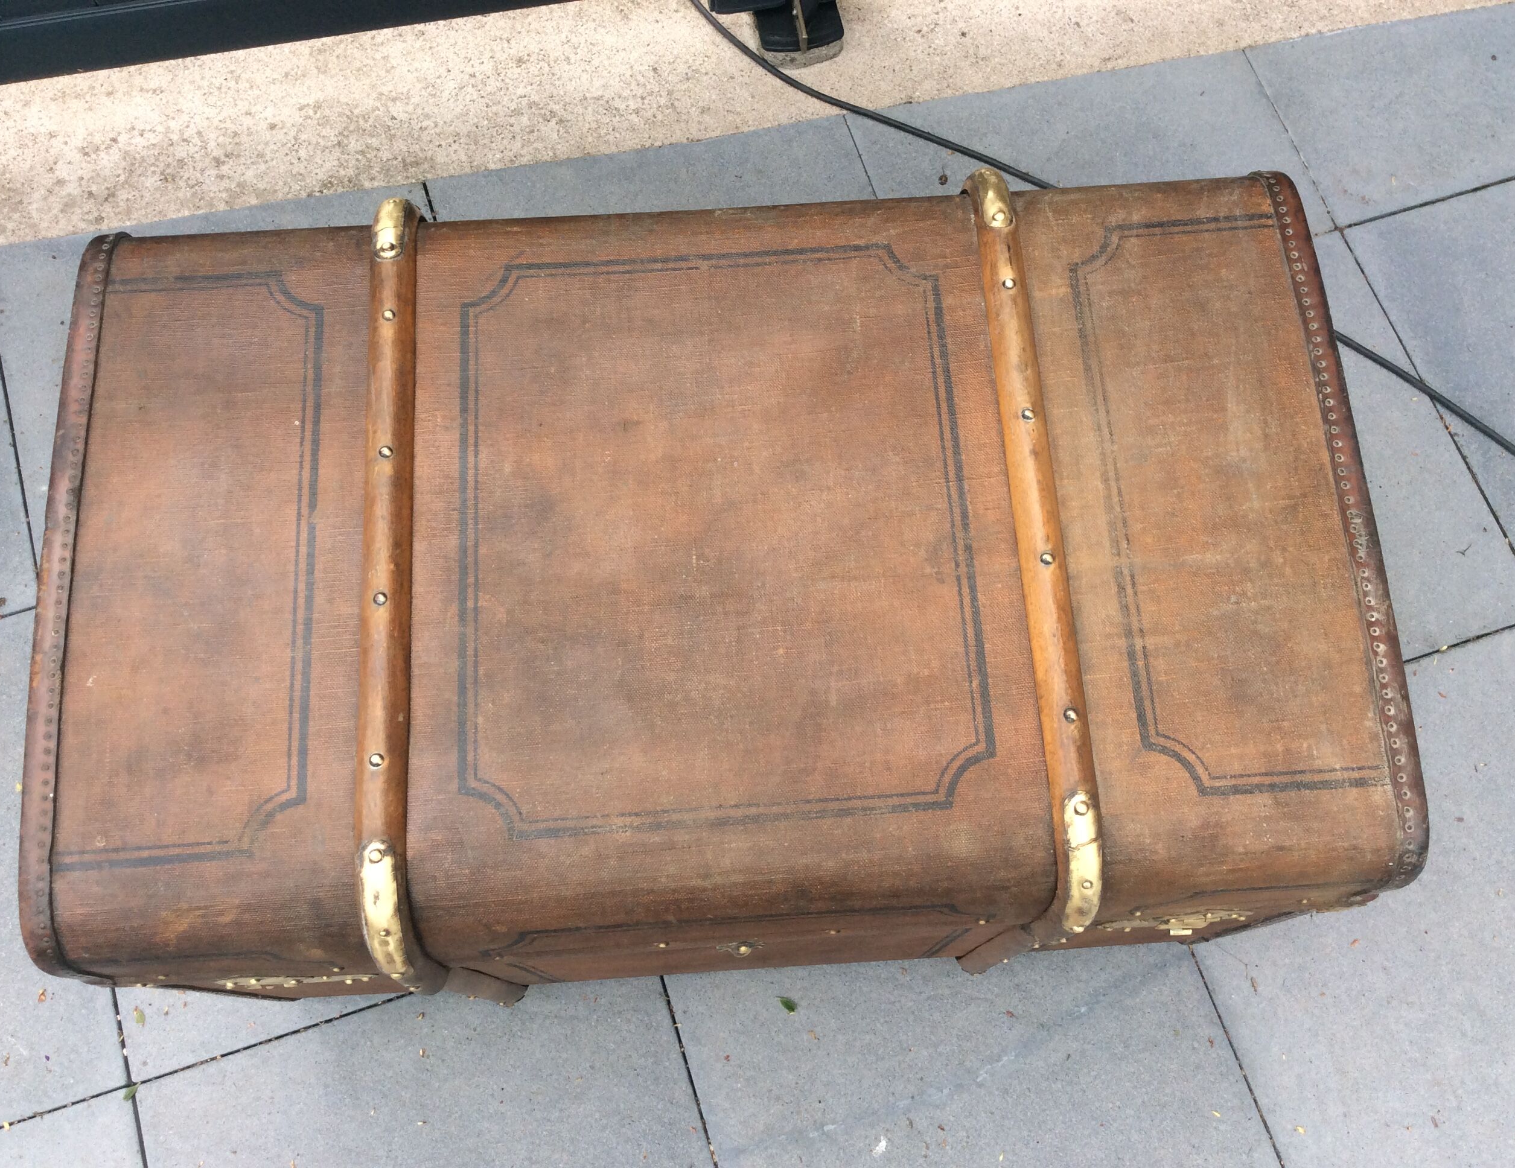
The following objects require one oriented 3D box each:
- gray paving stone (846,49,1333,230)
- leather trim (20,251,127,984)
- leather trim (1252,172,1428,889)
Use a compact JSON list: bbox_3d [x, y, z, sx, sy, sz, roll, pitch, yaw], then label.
[{"bbox_3d":[0.400,-0.490,1.760,0.510,0.040,0.328,-17,72,-7],"label":"gray paving stone"},{"bbox_3d":[-0.469,-0.001,1.040,0.025,0.122,0.528,-3,71,-2],"label":"leather trim"},{"bbox_3d":[0.414,-0.043,1.073,0.025,0.122,0.528,-3,71,-2],"label":"leather trim"}]

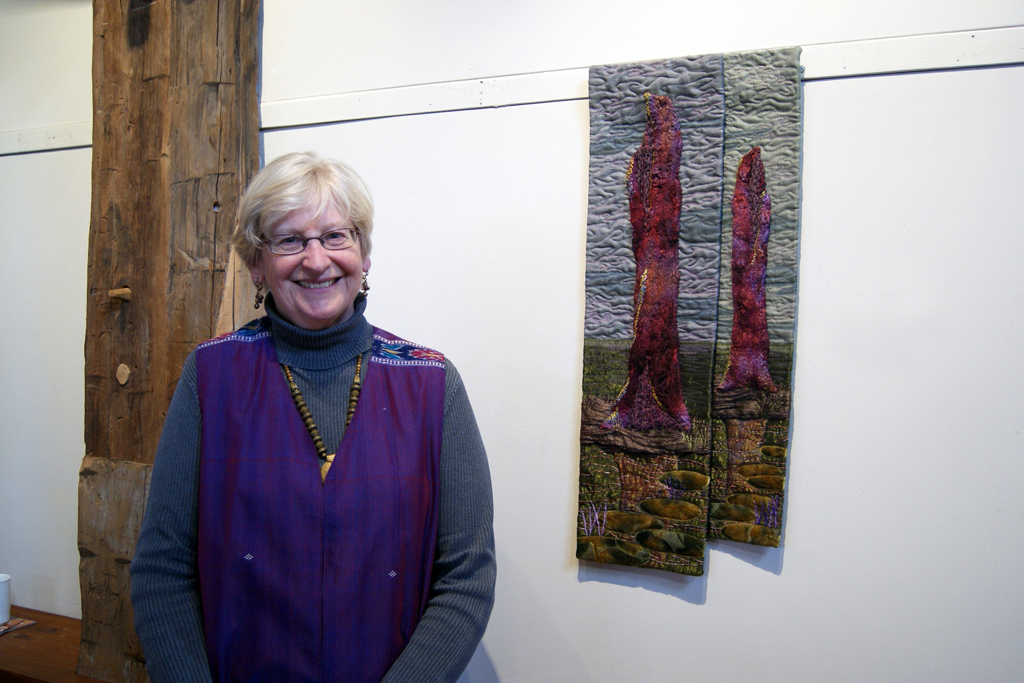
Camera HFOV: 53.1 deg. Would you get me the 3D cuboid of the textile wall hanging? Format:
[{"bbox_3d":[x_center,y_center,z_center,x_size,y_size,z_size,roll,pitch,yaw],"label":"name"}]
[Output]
[{"bbox_3d":[0.261,-0.040,1.540,0.324,0.769,0.035,2,0,28],"label":"textile wall hanging"}]

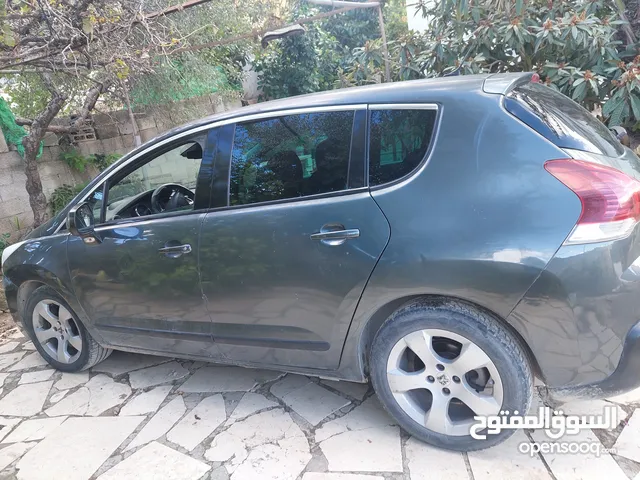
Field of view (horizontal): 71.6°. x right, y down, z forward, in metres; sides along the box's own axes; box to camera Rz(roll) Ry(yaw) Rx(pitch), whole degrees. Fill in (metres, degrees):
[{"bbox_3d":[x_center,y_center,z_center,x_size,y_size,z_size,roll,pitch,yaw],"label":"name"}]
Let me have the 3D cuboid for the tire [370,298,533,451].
[{"bbox_3d":[0.540,0.560,1.887,0.650,0.650,0.230,-1,14,28],"label":"tire"}]

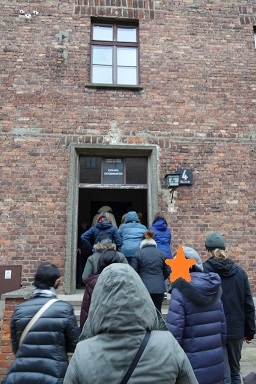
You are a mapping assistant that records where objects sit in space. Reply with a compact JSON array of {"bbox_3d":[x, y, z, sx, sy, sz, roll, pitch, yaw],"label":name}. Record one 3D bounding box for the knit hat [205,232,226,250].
[{"bbox_3d":[0.850,0.481,2.900,0.190,0.175,0.220,1,-12,-7],"label":"knit hat"}]

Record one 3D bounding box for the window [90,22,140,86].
[{"bbox_3d":[-0.296,-3.205,6.837,1.117,1.689,0.150,1,-12,-4],"label":"window"}]

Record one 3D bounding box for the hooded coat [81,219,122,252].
[{"bbox_3d":[-0.461,0.818,5.200,0.700,0.700,0.360,0,-12,-2],"label":"hooded coat"}]

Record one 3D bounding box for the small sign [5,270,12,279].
[{"bbox_3d":[-2.107,1.461,5.264,0.117,0.150,0.012,1,-12,-4],"label":"small sign"}]

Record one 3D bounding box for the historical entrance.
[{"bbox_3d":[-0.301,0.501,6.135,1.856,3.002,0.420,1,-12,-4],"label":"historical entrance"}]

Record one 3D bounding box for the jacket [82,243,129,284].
[{"bbox_3d":[-0.301,1.038,4.000,0.600,0.720,0.360,0,-12,-2],"label":"jacket"}]

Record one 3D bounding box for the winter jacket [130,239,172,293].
[{"bbox_3d":[0.324,1.035,4.150,0.560,0.730,0.340,1,-12,-4],"label":"winter jacket"}]

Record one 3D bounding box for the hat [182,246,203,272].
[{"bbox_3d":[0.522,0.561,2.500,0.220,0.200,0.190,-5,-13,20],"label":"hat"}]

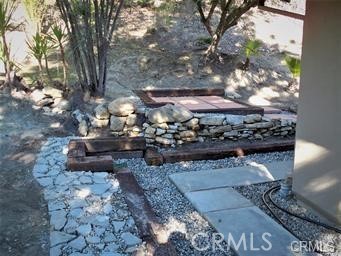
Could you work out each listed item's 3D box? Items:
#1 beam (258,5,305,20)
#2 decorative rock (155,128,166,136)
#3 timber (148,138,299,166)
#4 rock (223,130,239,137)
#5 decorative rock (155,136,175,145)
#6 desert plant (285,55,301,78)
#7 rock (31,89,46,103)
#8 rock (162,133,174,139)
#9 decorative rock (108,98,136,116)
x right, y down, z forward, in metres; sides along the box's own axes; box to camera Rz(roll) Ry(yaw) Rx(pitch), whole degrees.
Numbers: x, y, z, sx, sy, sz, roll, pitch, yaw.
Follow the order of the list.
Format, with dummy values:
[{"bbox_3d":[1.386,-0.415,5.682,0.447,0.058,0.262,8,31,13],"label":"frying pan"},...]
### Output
[{"bbox_3d":[1.126,-1.161,3.475,0.552,0.052,0.050,7,10,-16],"label":"beam"},{"bbox_3d":[-0.176,0.079,6.080,0.205,0.134,0.170,-3,12,-17],"label":"decorative rock"},{"bbox_3d":[0.894,0.392,5.899,2.734,0.170,0.230,-3,12,-17],"label":"timber"},{"bbox_3d":[1.139,0.104,6.550,0.295,0.108,0.190,-3,12,-17],"label":"rock"},{"bbox_3d":[-0.090,0.187,5.170,0.282,0.079,0.180,-5,14,-18],"label":"decorative rock"},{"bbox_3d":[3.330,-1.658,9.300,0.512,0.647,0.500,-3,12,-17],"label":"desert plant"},{"bbox_3d":[-2.870,-0.707,7.500,0.267,0.282,0.300,-1,13,0],"label":"rock"},{"bbox_3d":[-0.030,0.113,5.200,0.164,0.064,0.140,-5,14,-18],"label":"rock"},{"bbox_3d":[-0.863,-0.369,6.200,0.488,0.307,0.360,-3,12,-17],"label":"decorative rock"}]

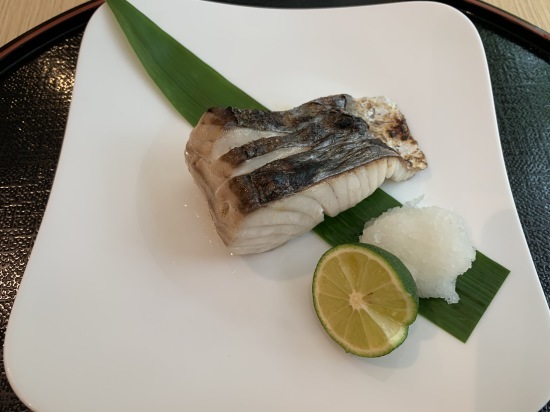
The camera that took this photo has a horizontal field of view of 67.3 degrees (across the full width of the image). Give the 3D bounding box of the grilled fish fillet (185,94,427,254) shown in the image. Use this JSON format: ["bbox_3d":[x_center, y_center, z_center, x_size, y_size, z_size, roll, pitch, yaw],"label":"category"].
[{"bbox_3d":[0.016,-0.022,0.187,0.104,0.028,0.060,-18,68,-7],"label":"grilled fish fillet"}]

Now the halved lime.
[{"bbox_3d":[0.038,0.035,0.163,0.021,0.043,0.043,-7,61,-45],"label":"halved lime"}]

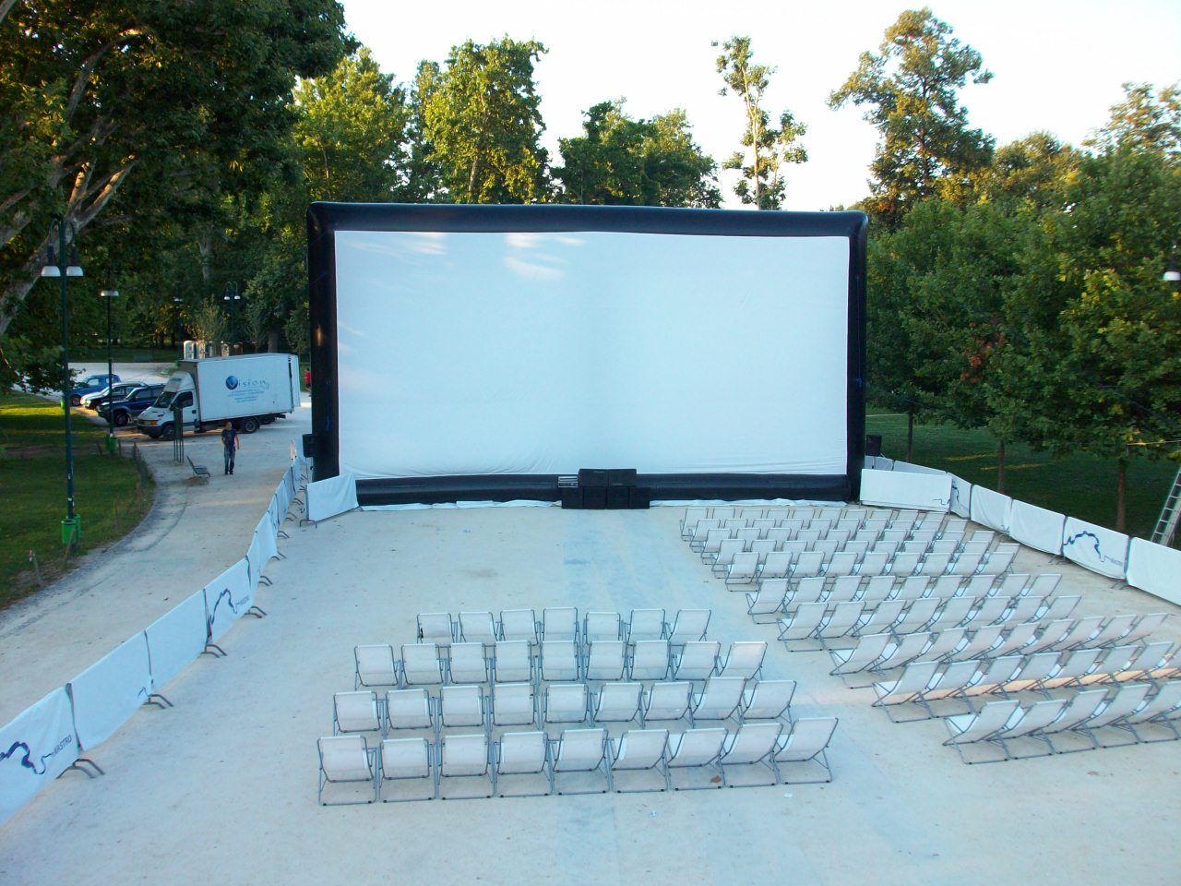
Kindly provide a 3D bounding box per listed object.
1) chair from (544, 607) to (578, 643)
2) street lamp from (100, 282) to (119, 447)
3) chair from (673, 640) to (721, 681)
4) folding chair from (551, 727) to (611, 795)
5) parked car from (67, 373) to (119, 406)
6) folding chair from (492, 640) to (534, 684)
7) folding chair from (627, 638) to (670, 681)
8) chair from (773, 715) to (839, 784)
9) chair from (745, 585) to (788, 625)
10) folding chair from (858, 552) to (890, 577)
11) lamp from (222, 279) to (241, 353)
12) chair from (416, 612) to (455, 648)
[{"bbox_3d":[-0.501,3.040,19.180,0.636,0.850,0.896,0,7,-3],"label":"chair"},{"bbox_3d":[-18.066,-2.976,43.535,0.800,6.800,0.550,-3,8,-30],"label":"street lamp"},{"bbox_3d":[1.521,3.154,16.775,0.621,0.828,0.934,0,6,-3],"label":"chair"},{"bbox_3d":[-0.119,3.485,13.115,0.617,0.808,0.870,0,7,-8],"label":"folding chair"},{"bbox_3d":[-28.303,-3.015,65.633,1.580,1.660,3.550,5,8,32],"label":"parked car"},{"bbox_3d":[-1.125,3.185,16.896,0.640,0.893,0.944,0,7,-3],"label":"folding chair"},{"bbox_3d":[0.823,3.022,16.004,0.600,0.802,0.874,0,6,-2],"label":"folding chair"},{"bbox_3d":[2.482,3.477,13.565,0.621,0.878,0.962,-1,6,-8],"label":"chair"},{"bbox_3d":[3.111,2.694,20.257,0.617,0.816,0.861,0,7,-7],"label":"chair"},{"bbox_3d":[5.463,2.466,22.795,0.615,0.819,0.849,0,6,-5],"label":"folding chair"},{"bbox_3d":[-26.059,-8.116,84.774,1.200,7.300,0.450,-2,7,-17],"label":"lamp"},{"bbox_3d":[-2.444,3.018,18.456,0.640,0.875,0.949,0,7,-2],"label":"chair"}]

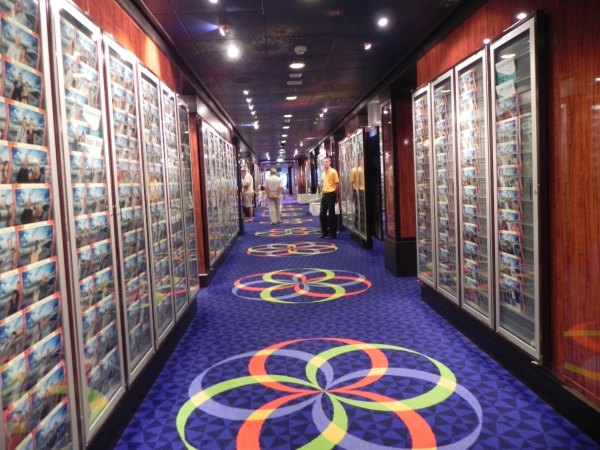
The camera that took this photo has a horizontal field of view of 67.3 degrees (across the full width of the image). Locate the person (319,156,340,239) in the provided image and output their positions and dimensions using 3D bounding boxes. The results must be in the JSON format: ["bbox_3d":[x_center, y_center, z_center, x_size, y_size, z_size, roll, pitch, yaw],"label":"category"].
[{"bbox_3d":[0.606,-0.594,9.893,0.470,1.750,0.340,0,4,35],"label":"person"}]

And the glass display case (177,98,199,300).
[{"bbox_3d":[-1.118,-0.238,4.369,0.110,1.860,0.570,-3,3,-3],"label":"glass display case"}]

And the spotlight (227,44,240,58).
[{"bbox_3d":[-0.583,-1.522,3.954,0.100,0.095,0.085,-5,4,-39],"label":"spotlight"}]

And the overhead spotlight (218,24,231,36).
[{"bbox_3d":[-0.571,-1.470,3.405,0.090,0.085,0.080,-4,4,-24],"label":"overhead spotlight"}]

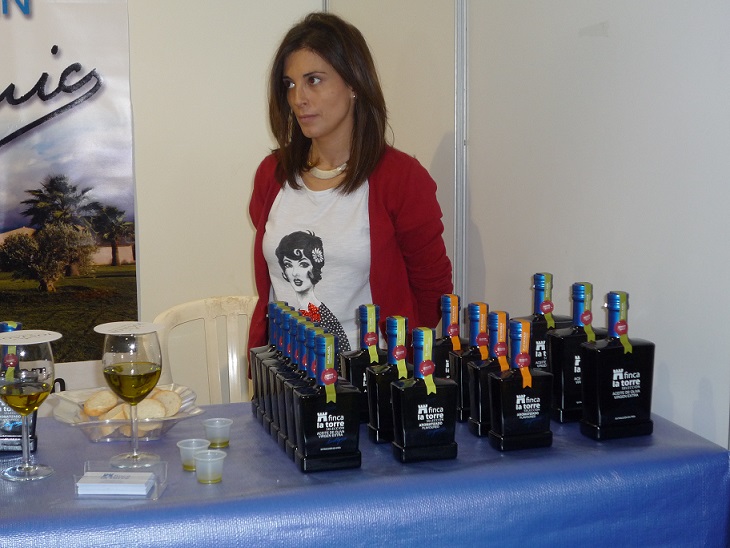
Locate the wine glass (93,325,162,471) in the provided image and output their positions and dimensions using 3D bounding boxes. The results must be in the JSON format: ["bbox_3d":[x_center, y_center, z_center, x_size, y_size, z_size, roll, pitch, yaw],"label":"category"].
[{"bbox_3d":[-0.316,0.165,1.638,0.087,0.186,0.087,0,8,0],"label":"wine glass"}]

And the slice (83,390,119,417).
[{"bbox_3d":[-0.395,0.195,1.800,0.052,0.014,0.044,-21,38,-5],"label":"slice"}]

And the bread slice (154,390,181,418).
[{"bbox_3d":[-0.298,0.196,1.815,0.047,0.045,0.014,6,-15,-21],"label":"bread slice"}]

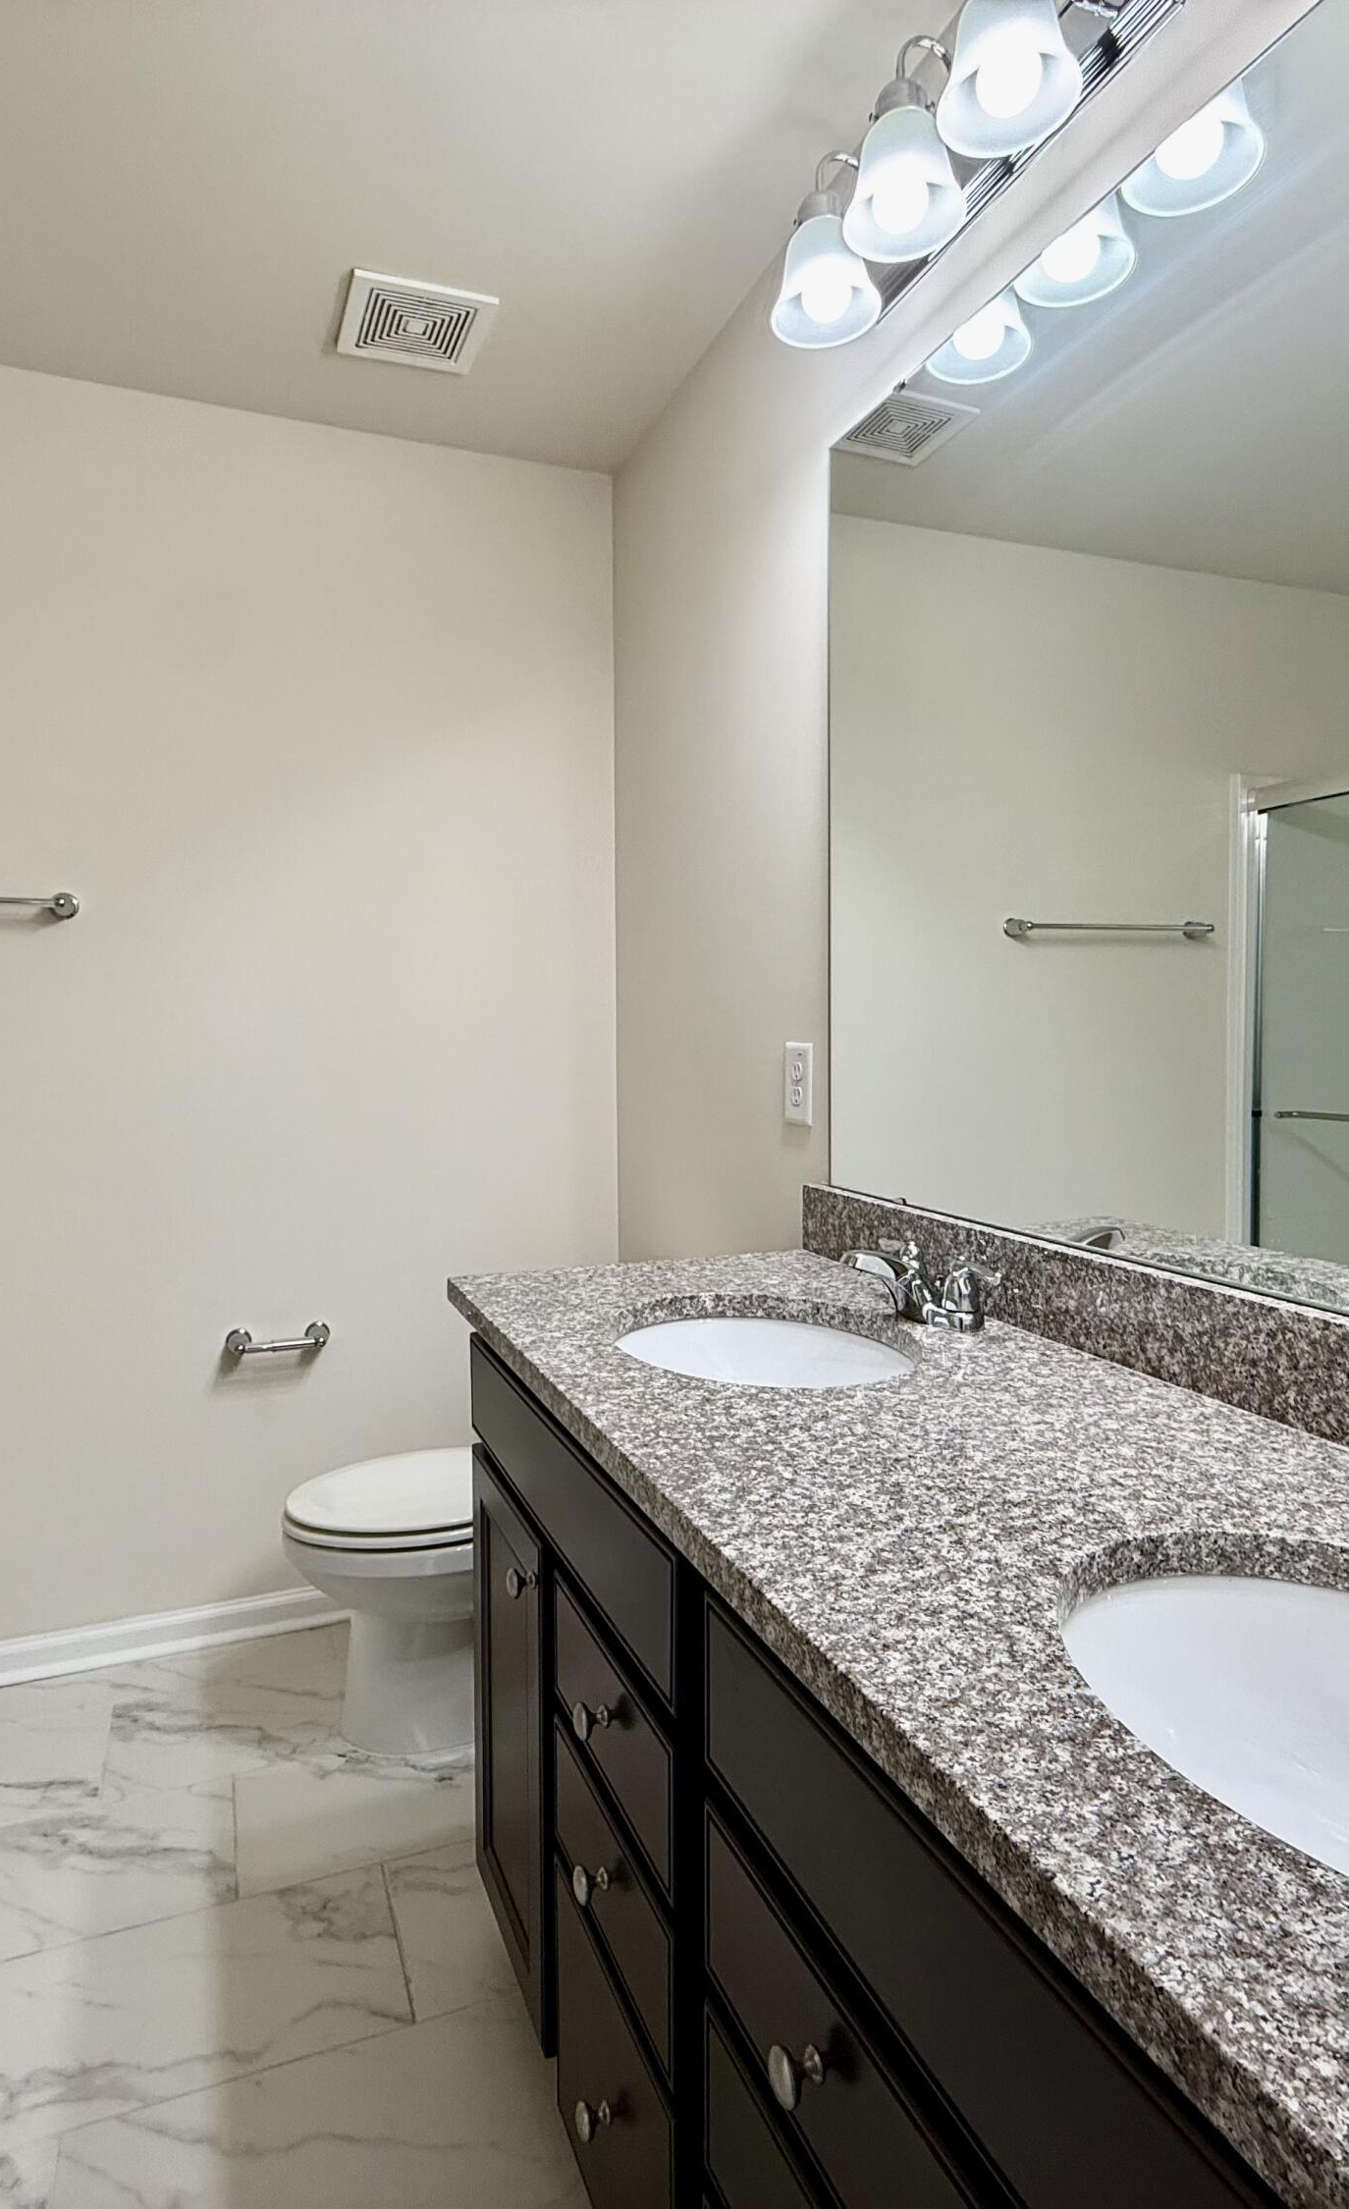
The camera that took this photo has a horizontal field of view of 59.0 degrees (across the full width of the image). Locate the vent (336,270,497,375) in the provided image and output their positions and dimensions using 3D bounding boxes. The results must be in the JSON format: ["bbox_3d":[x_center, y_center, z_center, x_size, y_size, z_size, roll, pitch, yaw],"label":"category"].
[{"bbox_3d":[-0.439,-1.320,2.023,0.228,0.024,0.228,-2,4,-22],"label":"vent"}]

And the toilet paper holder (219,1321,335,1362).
[{"bbox_3d":[-0.786,0.475,2.381,0.204,0.050,0.080,-2,4,-22],"label":"toilet paper holder"}]

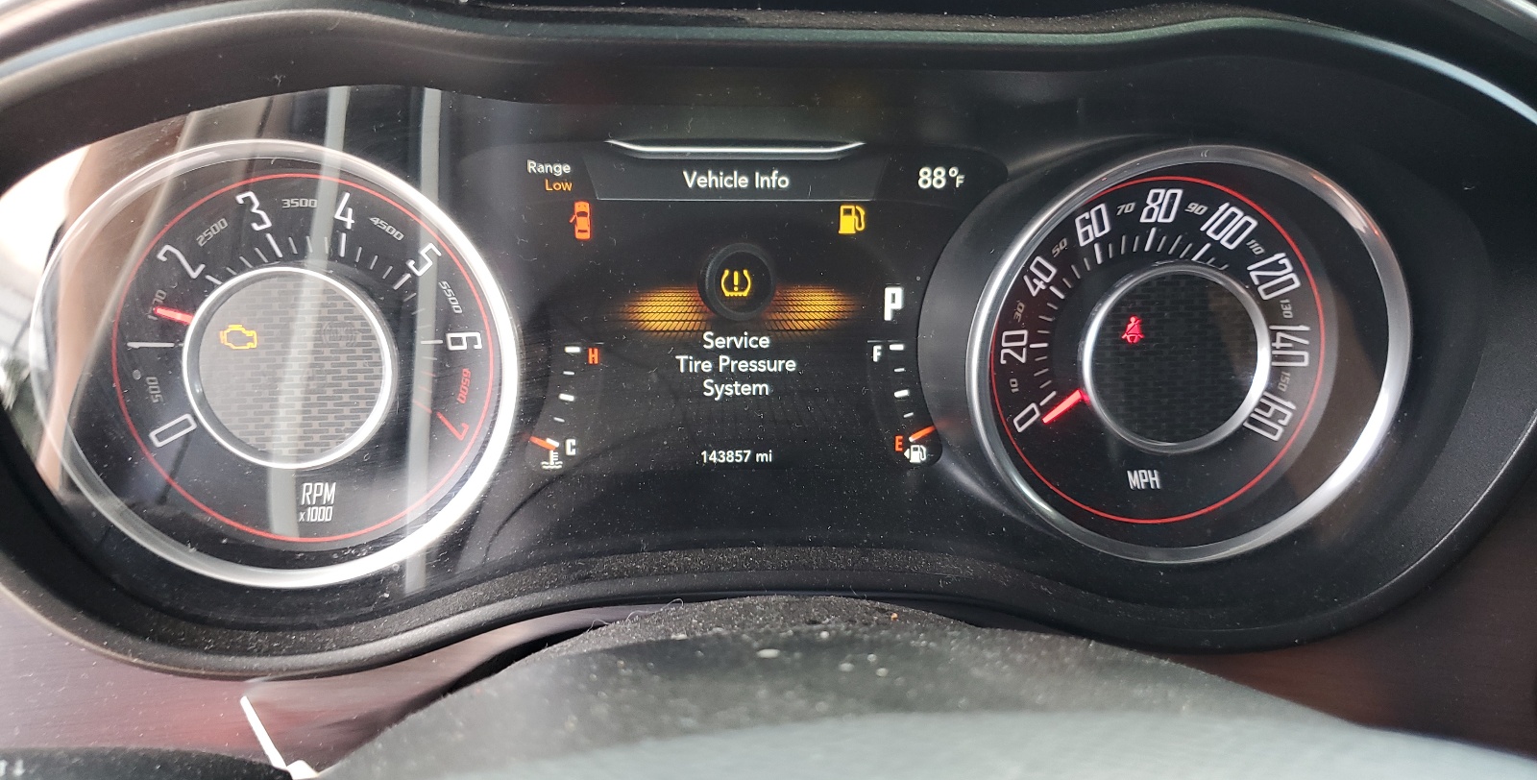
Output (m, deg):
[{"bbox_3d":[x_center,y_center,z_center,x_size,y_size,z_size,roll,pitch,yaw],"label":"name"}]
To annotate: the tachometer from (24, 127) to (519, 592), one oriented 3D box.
[{"bbox_3d":[-0.125,-0.006,0.304,0.119,0.119,0.020,-2,12,-8],"label":"tachometer"}]

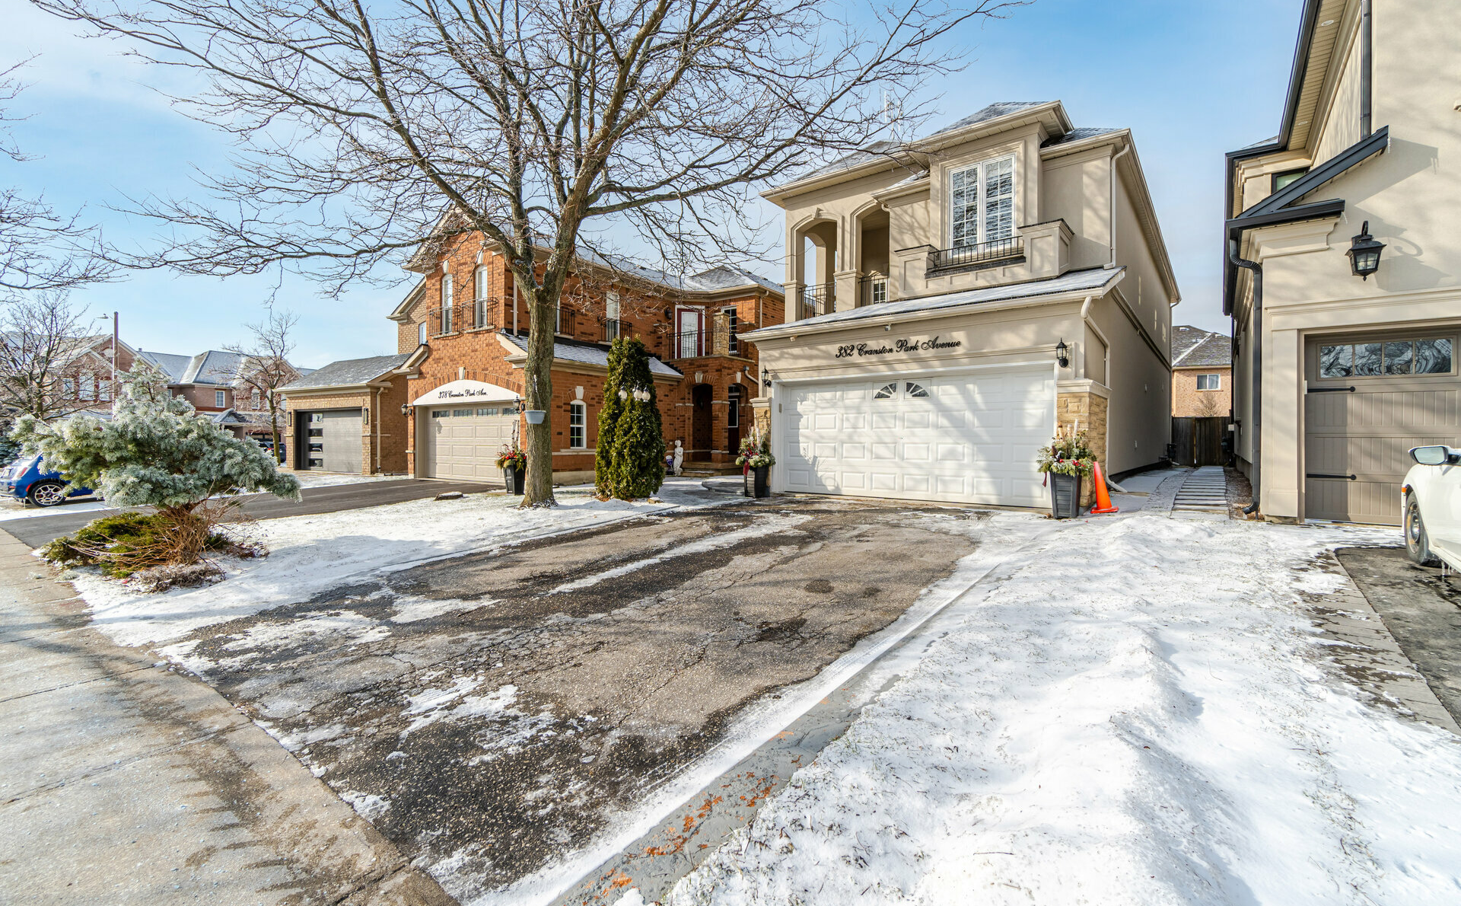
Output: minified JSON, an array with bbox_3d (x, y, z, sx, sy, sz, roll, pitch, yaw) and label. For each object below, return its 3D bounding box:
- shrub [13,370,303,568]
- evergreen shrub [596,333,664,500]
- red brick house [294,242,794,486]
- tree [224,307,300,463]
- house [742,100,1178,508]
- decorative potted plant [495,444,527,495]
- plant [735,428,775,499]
[{"bbox_3d":[-6.490,0.140,7.100,2.500,2.350,2.400,1,1,39],"label":"shrub"},{"bbox_3d":[-1.925,-0.664,11.600,1.350,3.050,1.300,0,1,0],"label":"evergreen shrub"},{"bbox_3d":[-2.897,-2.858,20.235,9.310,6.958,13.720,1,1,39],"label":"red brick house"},{"bbox_3d":[-21.526,-3.073,28.000,2.900,7.100,2.900,1,1,39],"label":"tree"},{"bbox_3d":[7.416,-3.194,16.165,6.550,7.900,16.250,1,1,39],"label":"house"},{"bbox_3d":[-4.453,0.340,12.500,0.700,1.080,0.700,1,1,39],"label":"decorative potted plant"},{"bbox_3d":[0.450,0.188,11.150,0.700,1.270,0.700,1,1,39],"label":"plant"}]

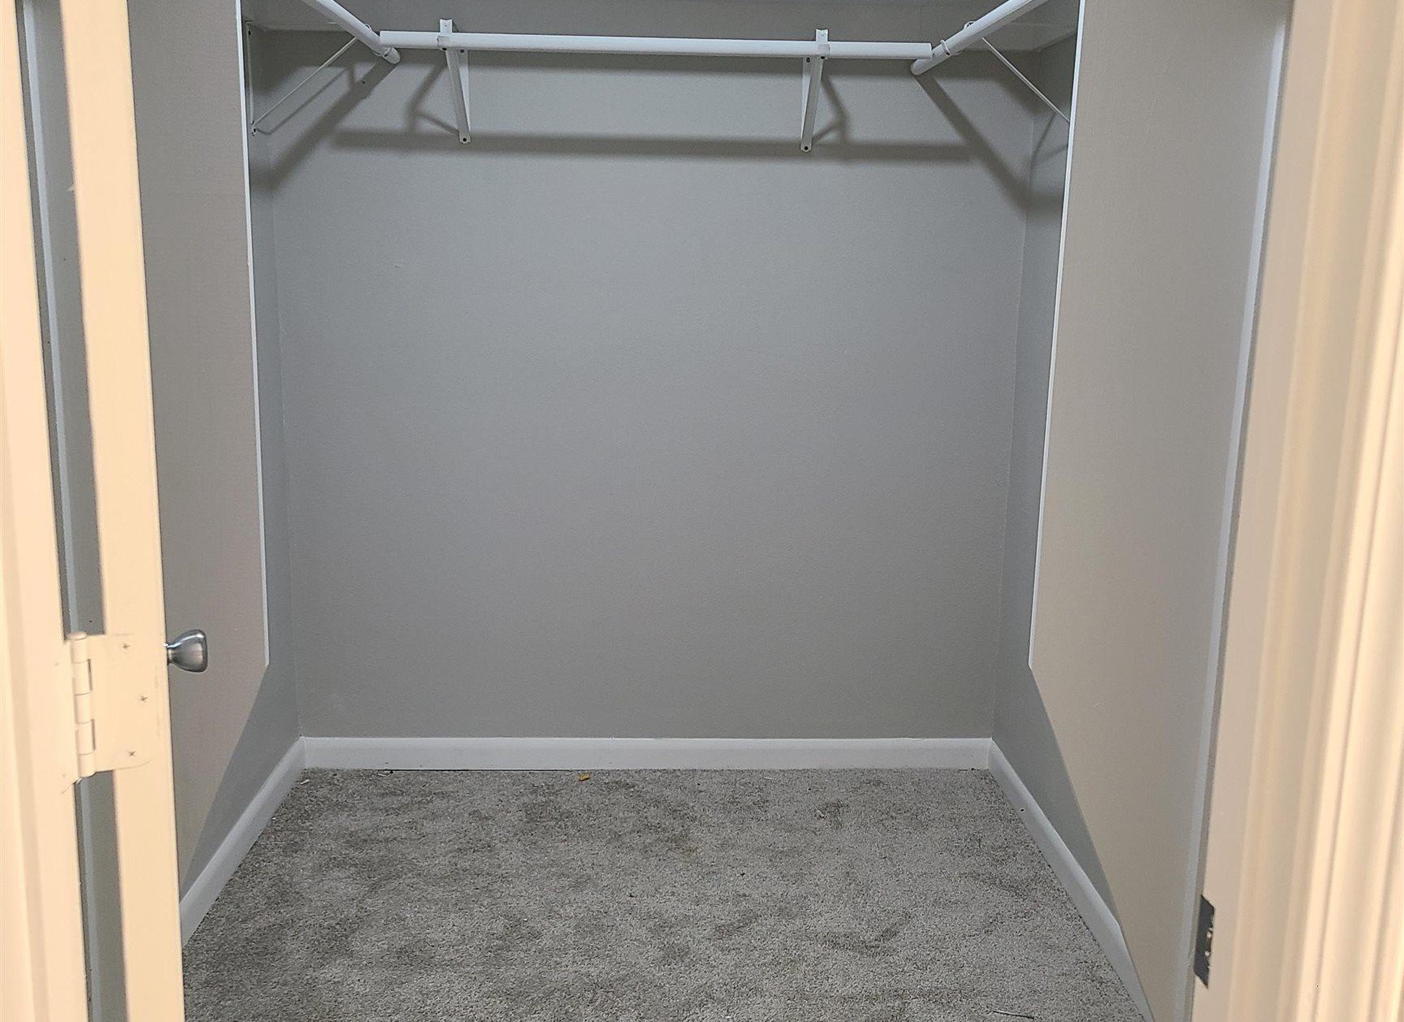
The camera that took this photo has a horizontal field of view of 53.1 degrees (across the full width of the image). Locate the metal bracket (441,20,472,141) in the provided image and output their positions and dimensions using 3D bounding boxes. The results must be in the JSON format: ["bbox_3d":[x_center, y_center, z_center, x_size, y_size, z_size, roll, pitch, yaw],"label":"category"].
[{"bbox_3d":[-0.542,-0.937,3.087,0.028,0.236,0.295,1,12,-2],"label":"metal bracket"}]

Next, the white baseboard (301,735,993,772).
[{"bbox_3d":[-0.129,0.621,3.574,1.754,0.083,0.015,1,12,-2],"label":"white baseboard"}]

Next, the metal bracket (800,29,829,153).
[{"bbox_3d":[0.250,-0.928,3.118,0.028,0.239,0.295,1,12,-2],"label":"metal bracket"}]

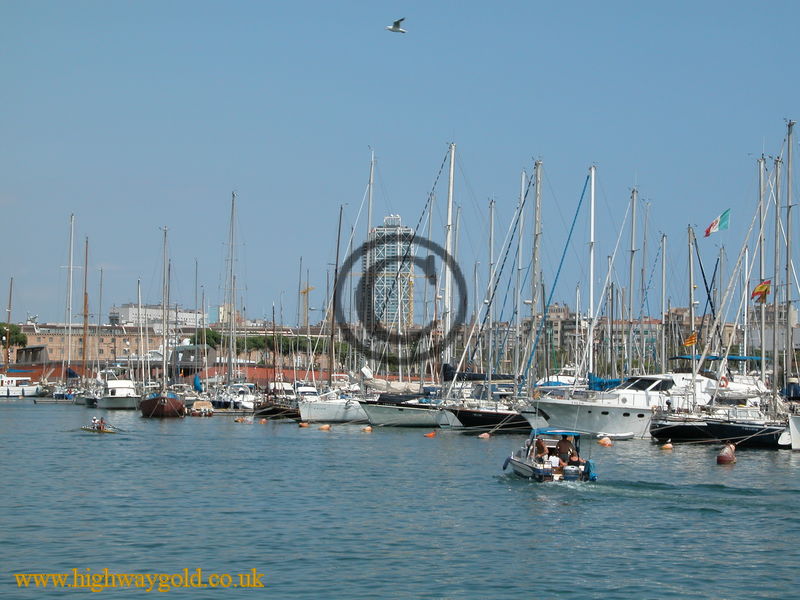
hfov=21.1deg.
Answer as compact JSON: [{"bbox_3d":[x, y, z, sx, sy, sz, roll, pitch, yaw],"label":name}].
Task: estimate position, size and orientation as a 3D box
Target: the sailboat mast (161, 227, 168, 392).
[{"bbox_3d":[-22.072,1.024,202.089,0.260,15.709,0.260,0,-2,0],"label":"sailboat mast"}]

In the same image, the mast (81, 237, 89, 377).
[{"bbox_3d":[-39.233,1.299,268.120,0.300,18.226,0.300,0,-2,0],"label":"mast"}]

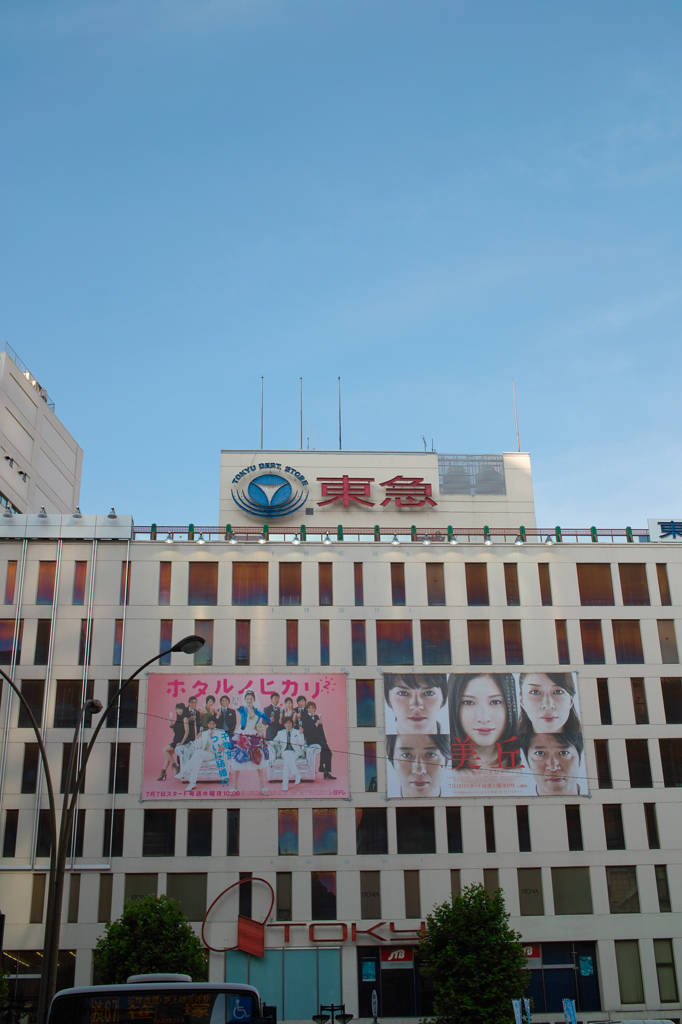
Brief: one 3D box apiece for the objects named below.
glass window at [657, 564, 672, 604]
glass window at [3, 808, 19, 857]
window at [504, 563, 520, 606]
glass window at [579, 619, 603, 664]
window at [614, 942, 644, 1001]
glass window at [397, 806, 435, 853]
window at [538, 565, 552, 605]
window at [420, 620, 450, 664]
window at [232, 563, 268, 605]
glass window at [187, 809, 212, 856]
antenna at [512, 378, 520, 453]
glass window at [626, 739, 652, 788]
[{"bbox_3d":[21.292,4.789,76.777,0.710,2.946,0.150,0,-23,-4],"label":"glass window"},{"bbox_3d":[-18.784,18.314,66.406,0.690,2.655,0.150,0,-24,-4],"label":"glass window"},{"bbox_3d":[11.024,4.683,75.041,0.849,2.875,0.150,0,-21,-4],"label":"window"},{"bbox_3d":[15.435,7.957,71.395,1.346,2.839,0.150,0,-23,-3],"label":"glass window"},{"bbox_3d":[16.238,25.803,65.447,1.371,3.352,0.150,0,-24,-4],"label":"window"},{"bbox_3d":[4.294,18.131,66.380,2.191,2.574,0.150,0,-23,-3],"label":"glass window"},{"bbox_3d":[12.782,4.519,72.739,0.672,2.847,0.150,0,-23,-3],"label":"window"},{"bbox_3d":[5.808,7.938,71.191,1.815,2.833,0.200,0,-20,-4],"label":"window"},{"bbox_3d":[-5.730,4.575,73.902,2.254,2.875,0.150,0,-21,-4],"label":"window"},{"bbox_3d":[-8.055,18.241,66.426,1.391,2.614,0.200,0,-20,-4],"label":"glass window"},{"bbox_3d":[13.493,-7.462,89.905,0.120,6.446,0.120,0,-23,-4],"label":"antenna"},{"bbox_3d":[17.745,14.948,69.409,1.371,2.875,0.200,0,-20,-4],"label":"glass window"}]

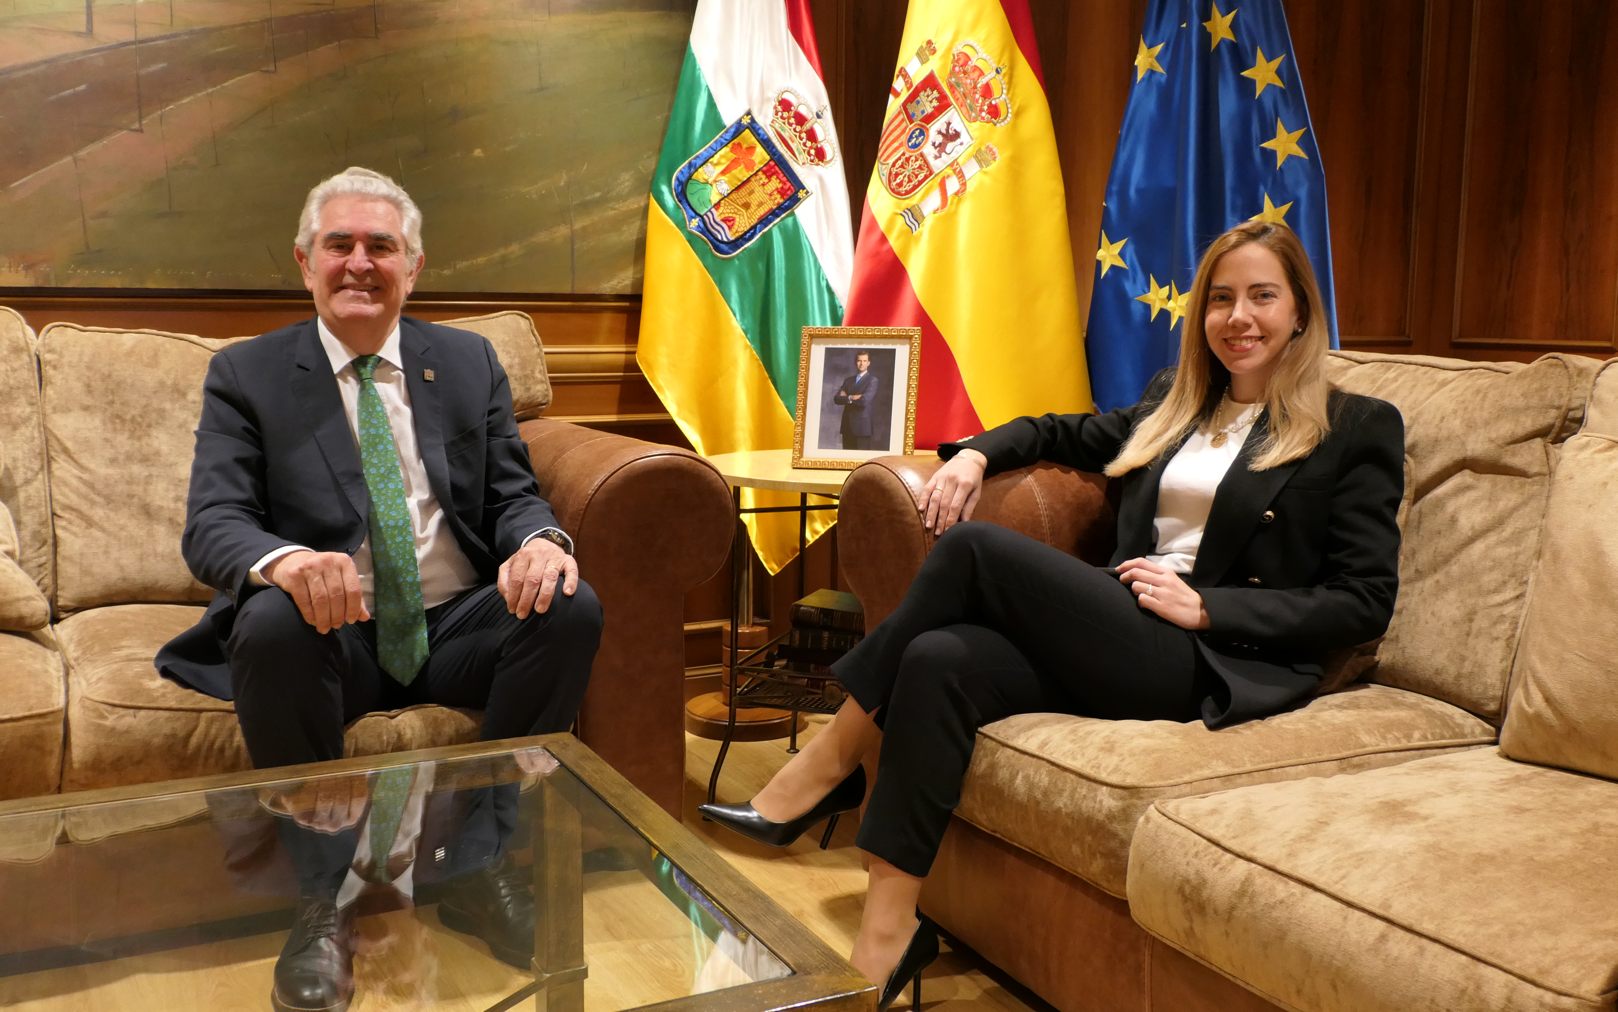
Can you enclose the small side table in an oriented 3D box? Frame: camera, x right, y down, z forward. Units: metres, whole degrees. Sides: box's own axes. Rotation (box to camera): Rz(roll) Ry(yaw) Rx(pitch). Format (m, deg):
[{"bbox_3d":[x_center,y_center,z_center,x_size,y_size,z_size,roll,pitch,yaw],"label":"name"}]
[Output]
[{"bbox_3d":[0.098,0.255,2.920,0.700,0.670,0.700,3,8,19],"label":"small side table"}]

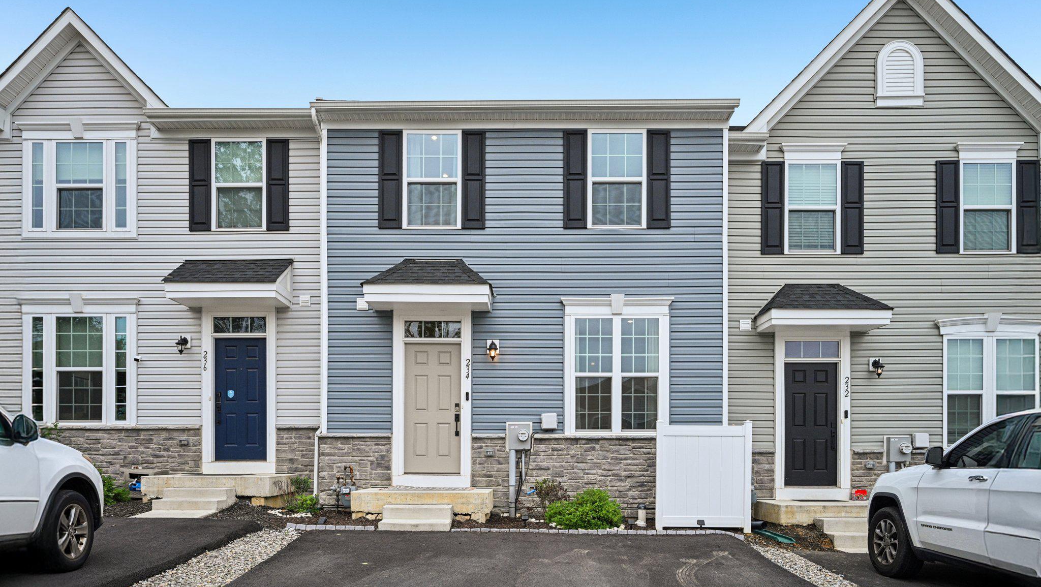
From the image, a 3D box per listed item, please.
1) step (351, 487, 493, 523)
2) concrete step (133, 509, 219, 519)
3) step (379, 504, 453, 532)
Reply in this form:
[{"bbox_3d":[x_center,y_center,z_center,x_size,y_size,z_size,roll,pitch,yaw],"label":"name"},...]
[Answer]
[{"bbox_3d":[-1.380,3.040,10.050,1.900,0.420,1.100,0,-3,1],"label":"step"},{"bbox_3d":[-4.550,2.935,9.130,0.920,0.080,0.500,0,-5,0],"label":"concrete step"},{"bbox_3d":[-1.300,2.845,8.840,0.900,0.270,0.580,0,-5,0],"label":"step"}]

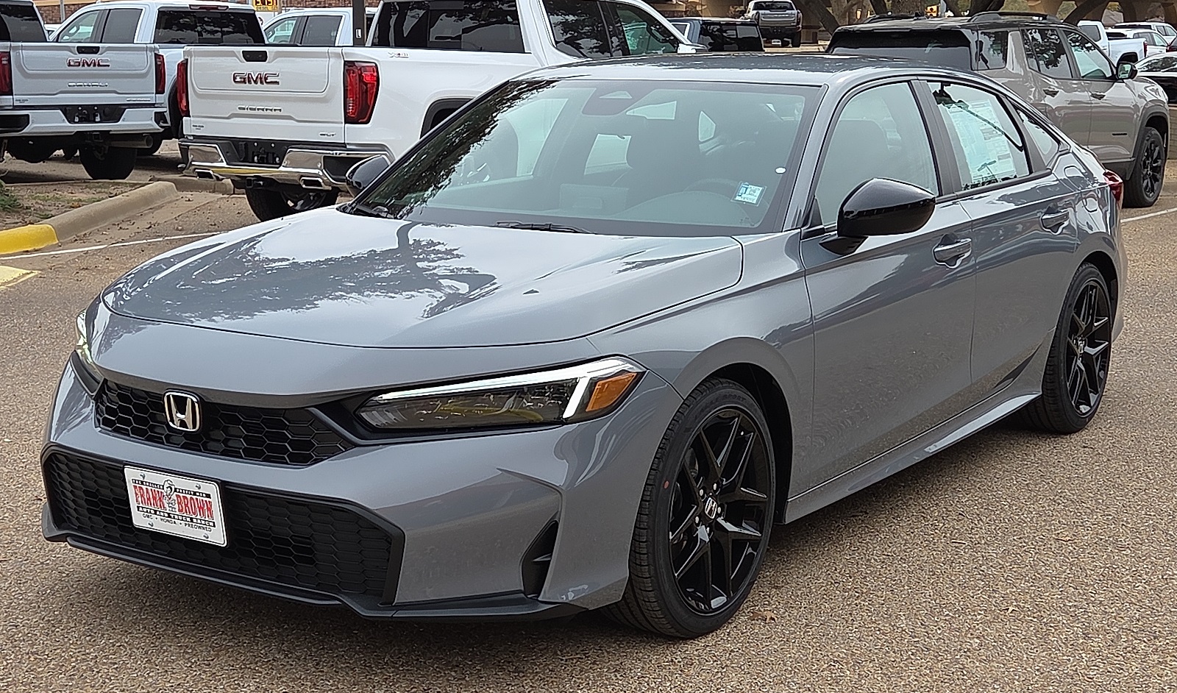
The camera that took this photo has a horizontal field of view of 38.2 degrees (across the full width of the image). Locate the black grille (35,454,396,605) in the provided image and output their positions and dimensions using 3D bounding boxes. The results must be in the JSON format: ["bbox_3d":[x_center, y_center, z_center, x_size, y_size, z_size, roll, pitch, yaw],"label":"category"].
[{"bbox_3d":[-0.885,0.376,3.873,1.140,0.265,0.140,6,12,34],"label":"black grille"}]

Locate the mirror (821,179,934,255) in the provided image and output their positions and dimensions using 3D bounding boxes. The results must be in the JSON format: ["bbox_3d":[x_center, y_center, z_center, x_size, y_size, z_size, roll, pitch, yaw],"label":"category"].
[{"bbox_3d":[0.787,-0.346,4.573,0.232,0.210,0.230,6,12,34],"label":"mirror"}]

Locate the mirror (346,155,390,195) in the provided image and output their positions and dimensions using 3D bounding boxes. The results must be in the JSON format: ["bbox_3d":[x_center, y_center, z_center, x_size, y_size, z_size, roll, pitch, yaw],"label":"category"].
[{"bbox_3d":[-0.765,-0.510,5.607,0.232,0.210,0.230,6,12,34],"label":"mirror"}]

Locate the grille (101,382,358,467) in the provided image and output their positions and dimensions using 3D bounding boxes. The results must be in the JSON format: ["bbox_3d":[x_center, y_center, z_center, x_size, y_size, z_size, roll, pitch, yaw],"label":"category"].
[{"bbox_3d":[-0.875,0.170,3.855,0.840,0.150,0.120,6,12,34],"label":"grille"}]

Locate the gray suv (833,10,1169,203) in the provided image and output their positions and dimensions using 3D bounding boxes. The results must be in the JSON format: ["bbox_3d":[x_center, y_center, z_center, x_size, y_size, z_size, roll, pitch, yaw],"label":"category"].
[{"bbox_3d":[3.580,-2.080,15.270,1.940,1.730,4.830,7,12,38],"label":"gray suv"}]

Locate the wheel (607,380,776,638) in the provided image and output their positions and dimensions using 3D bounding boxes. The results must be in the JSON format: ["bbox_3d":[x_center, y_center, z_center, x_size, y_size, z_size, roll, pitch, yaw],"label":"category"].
[{"bbox_3d":[0.233,0.385,4.162,0.240,0.640,0.645,6,12,33],"label":"wheel"}]

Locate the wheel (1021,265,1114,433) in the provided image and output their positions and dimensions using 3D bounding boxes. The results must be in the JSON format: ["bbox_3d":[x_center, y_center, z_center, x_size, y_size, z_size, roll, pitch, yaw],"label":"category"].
[{"bbox_3d":[1.777,-0.005,6.386,0.240,0.640,0.645,6,12,34],"label":"wheel"}]

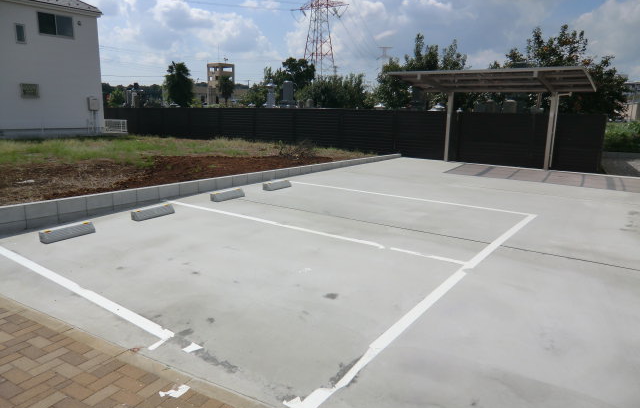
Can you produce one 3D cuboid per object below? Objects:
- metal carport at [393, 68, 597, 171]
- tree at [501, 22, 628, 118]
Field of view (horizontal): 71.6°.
[{"bbox_3d":[4.676,-2.313,12.700,5.050,2.660,2.650,9,14,35],"label":"metal carport"},{"bbox_3d":[9.873,-4.673,18.510,4.710,5.080,4.240,7,13,27],"label":"tree"}]

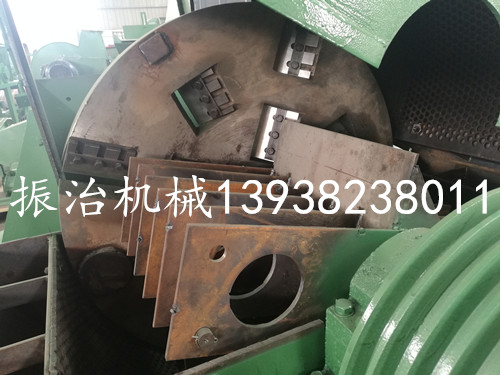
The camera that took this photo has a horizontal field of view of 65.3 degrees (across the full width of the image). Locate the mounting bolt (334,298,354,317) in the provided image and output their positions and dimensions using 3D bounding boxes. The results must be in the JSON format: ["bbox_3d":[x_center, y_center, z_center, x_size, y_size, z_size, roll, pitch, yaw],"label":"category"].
[{"bbox_3d":[0.140,0.177,0.577,0.029,0.018,0.029,-12,21,-23],"label":"mounting bolt"}]

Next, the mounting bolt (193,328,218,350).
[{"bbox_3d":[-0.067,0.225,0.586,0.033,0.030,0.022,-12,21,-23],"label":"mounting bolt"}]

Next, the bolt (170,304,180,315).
[{"bbox_3d":[-0.107,0.176,0.562,0.015,0.015,0.014,-12,21,-23],"label":"bolt"}]

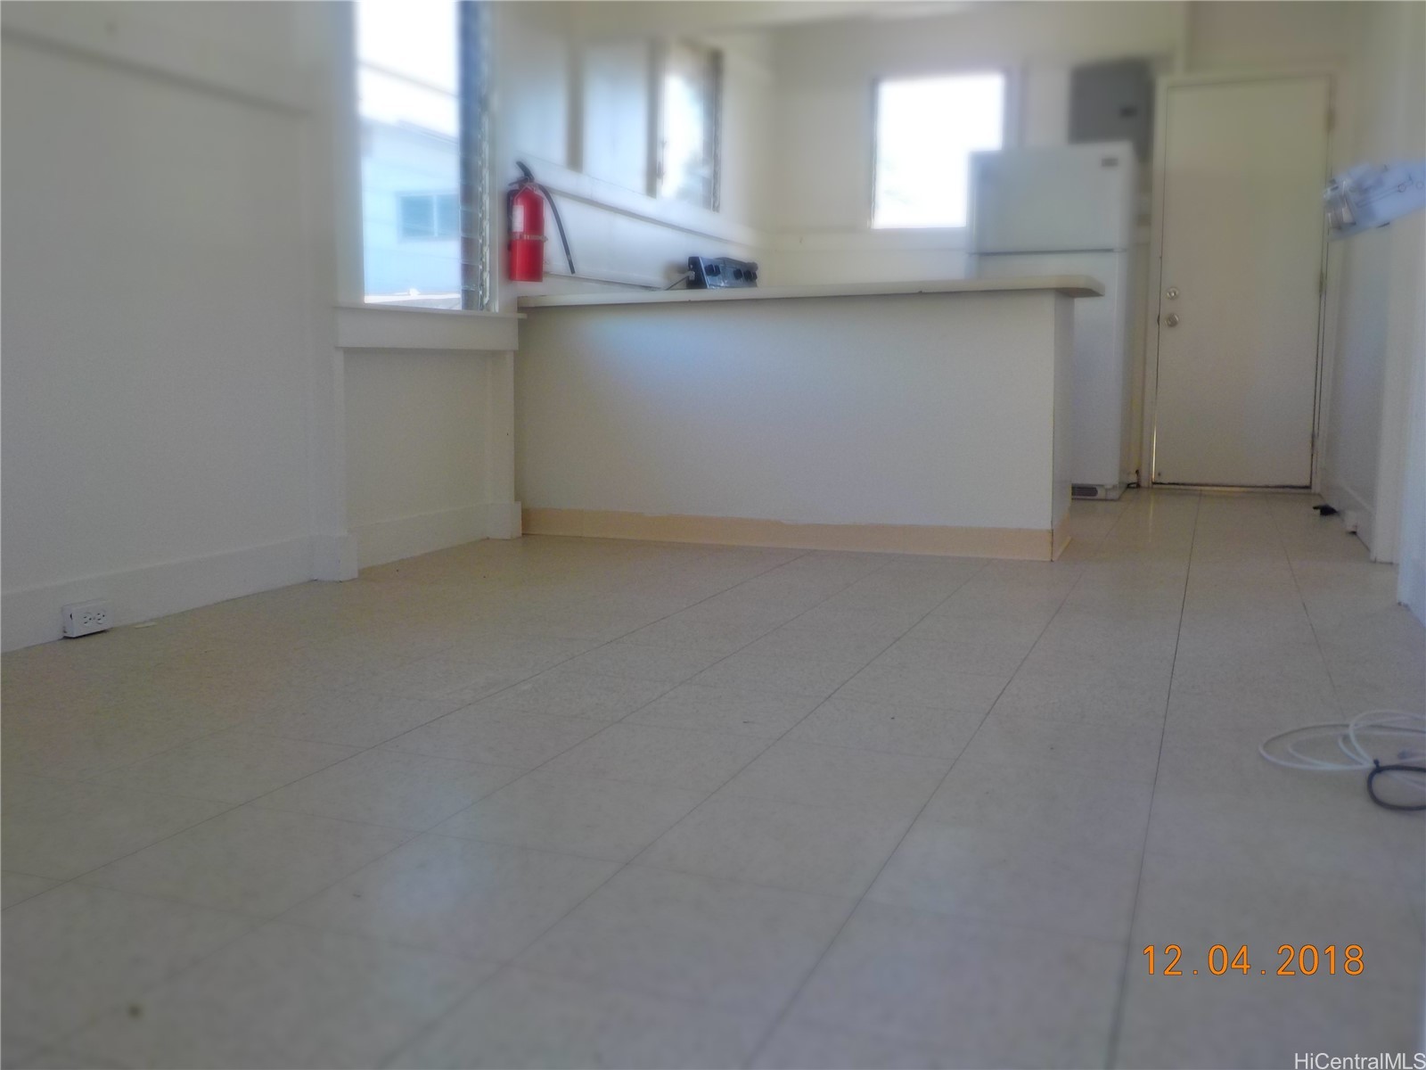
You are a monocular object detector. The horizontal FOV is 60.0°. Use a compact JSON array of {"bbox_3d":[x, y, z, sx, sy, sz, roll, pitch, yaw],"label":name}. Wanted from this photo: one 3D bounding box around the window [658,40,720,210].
[{"bbox_3d":[-0.127,-2.118,6.385,0.090,0.820,0.740,3,8,22],"label":"window"}]

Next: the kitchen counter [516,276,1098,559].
[{"bbox_3d":[0.341,-0.455,4.701,2.130,0.928,0.660,3,8,22],"label":"kitchen counter"}]

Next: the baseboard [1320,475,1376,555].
[{"bbox_3d":[2.754,-0.155,5.388,0.022,0.140,2.350,3,8,22],"label":"baseboard"}]

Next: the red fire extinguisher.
[{"bbox_3d":[-0.632,-1.163,4.610,0.210,0.425,0.170,3,8,22],"label":"red fire extinguisher"}]

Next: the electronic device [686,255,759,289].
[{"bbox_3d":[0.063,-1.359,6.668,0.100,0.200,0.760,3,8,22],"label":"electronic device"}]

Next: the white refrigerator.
[{"bbox_3d":[1.756,-1.070,6.396,0.765,1.703,0.730,3,8,22],"label":"white refrigerator"}]

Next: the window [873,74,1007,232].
[{"bbox_3d":[1.290,-2.175,7.059,0.765,0.830,0.080,3,8,22],"label":"window"}]

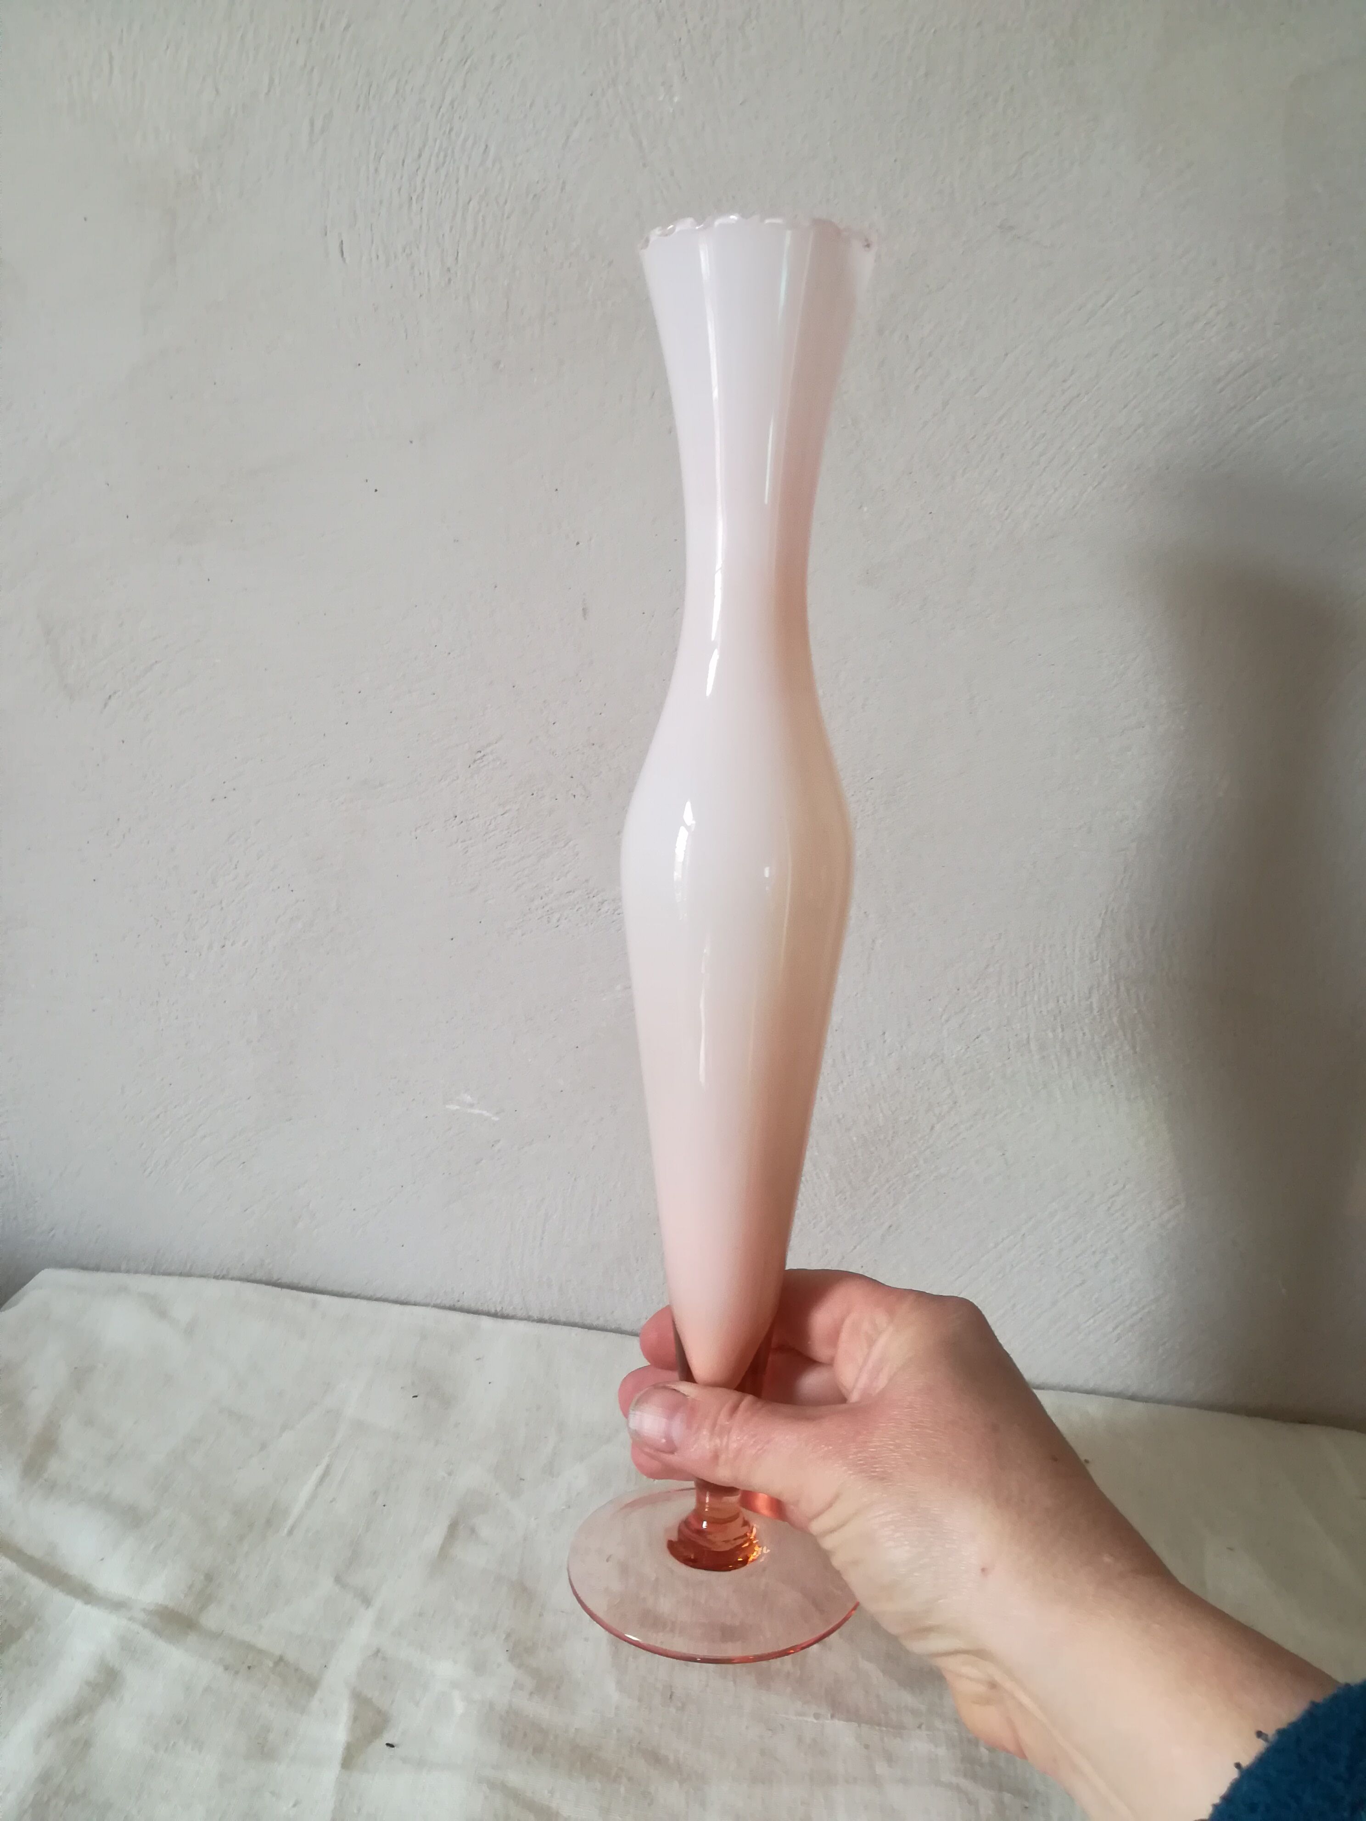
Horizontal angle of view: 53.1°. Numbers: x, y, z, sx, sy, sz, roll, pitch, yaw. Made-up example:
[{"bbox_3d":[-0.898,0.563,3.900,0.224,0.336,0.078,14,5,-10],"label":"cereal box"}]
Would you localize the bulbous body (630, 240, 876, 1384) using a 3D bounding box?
[{"bbox_3d":[0.013,-0.012,0.322,0.056,0.271,0.056,2,7,0],"label":"bulbous body"}]

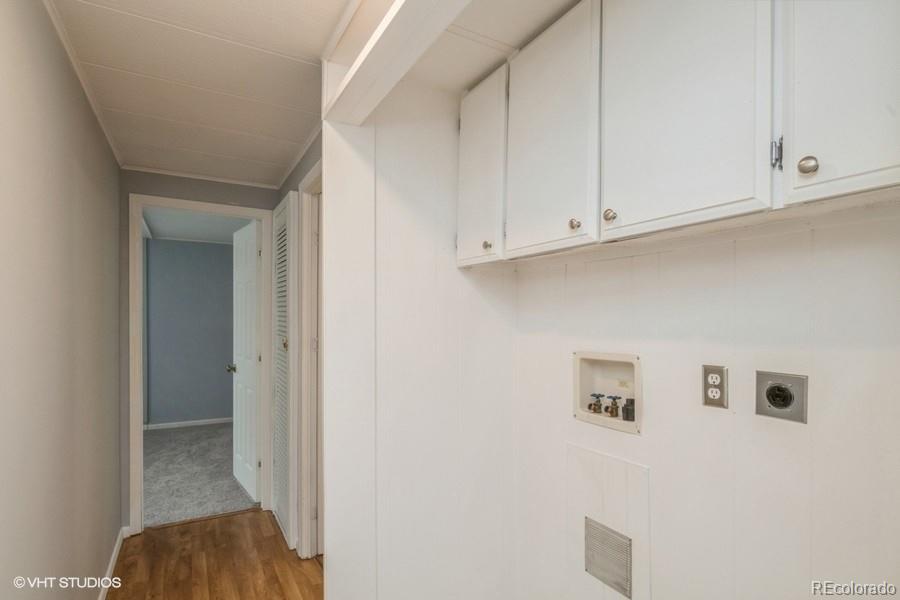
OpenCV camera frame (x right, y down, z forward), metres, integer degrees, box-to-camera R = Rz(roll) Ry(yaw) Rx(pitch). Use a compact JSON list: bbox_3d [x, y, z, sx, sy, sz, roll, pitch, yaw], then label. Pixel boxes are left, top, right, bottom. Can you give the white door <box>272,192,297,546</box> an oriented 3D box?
[{"bbox_3d":[-1.074,0.406,2.724,0.038,2.050,0.590,0,-1,-31],"label":"white door"}]

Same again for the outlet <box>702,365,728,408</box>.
[{"bbox_3d":[0.750,0.246,1.202,0.013,0.115,0.070,0,-1,-31],"label":"outlet"}]

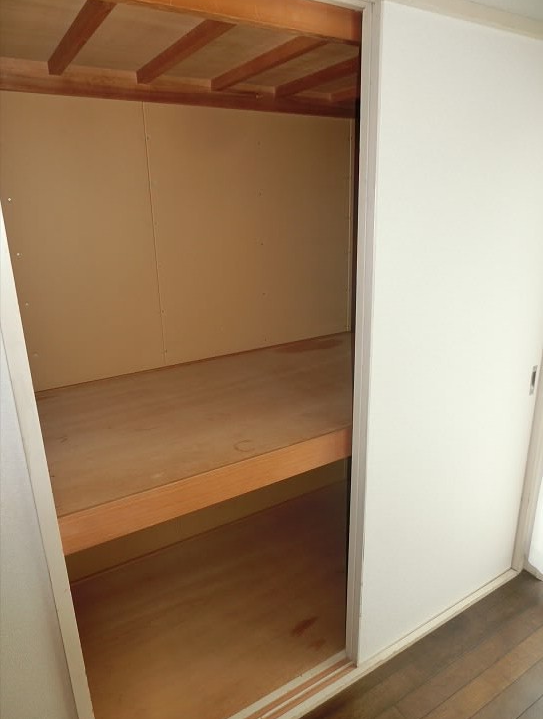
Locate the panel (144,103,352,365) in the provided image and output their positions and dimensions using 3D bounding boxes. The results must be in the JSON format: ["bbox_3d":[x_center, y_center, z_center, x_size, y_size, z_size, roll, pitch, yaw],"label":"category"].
[{"bbox_3d":[-0.031,-0.502,2.061,0.925,0.937,0.020,-11,20,-30],"label":"panel"}]

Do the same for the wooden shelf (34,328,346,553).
[{"bbox_3d":[0.004,0.130,1.746,1.593,0.088,0.843,-11,20,-30],"label":"wooden shelf"}]

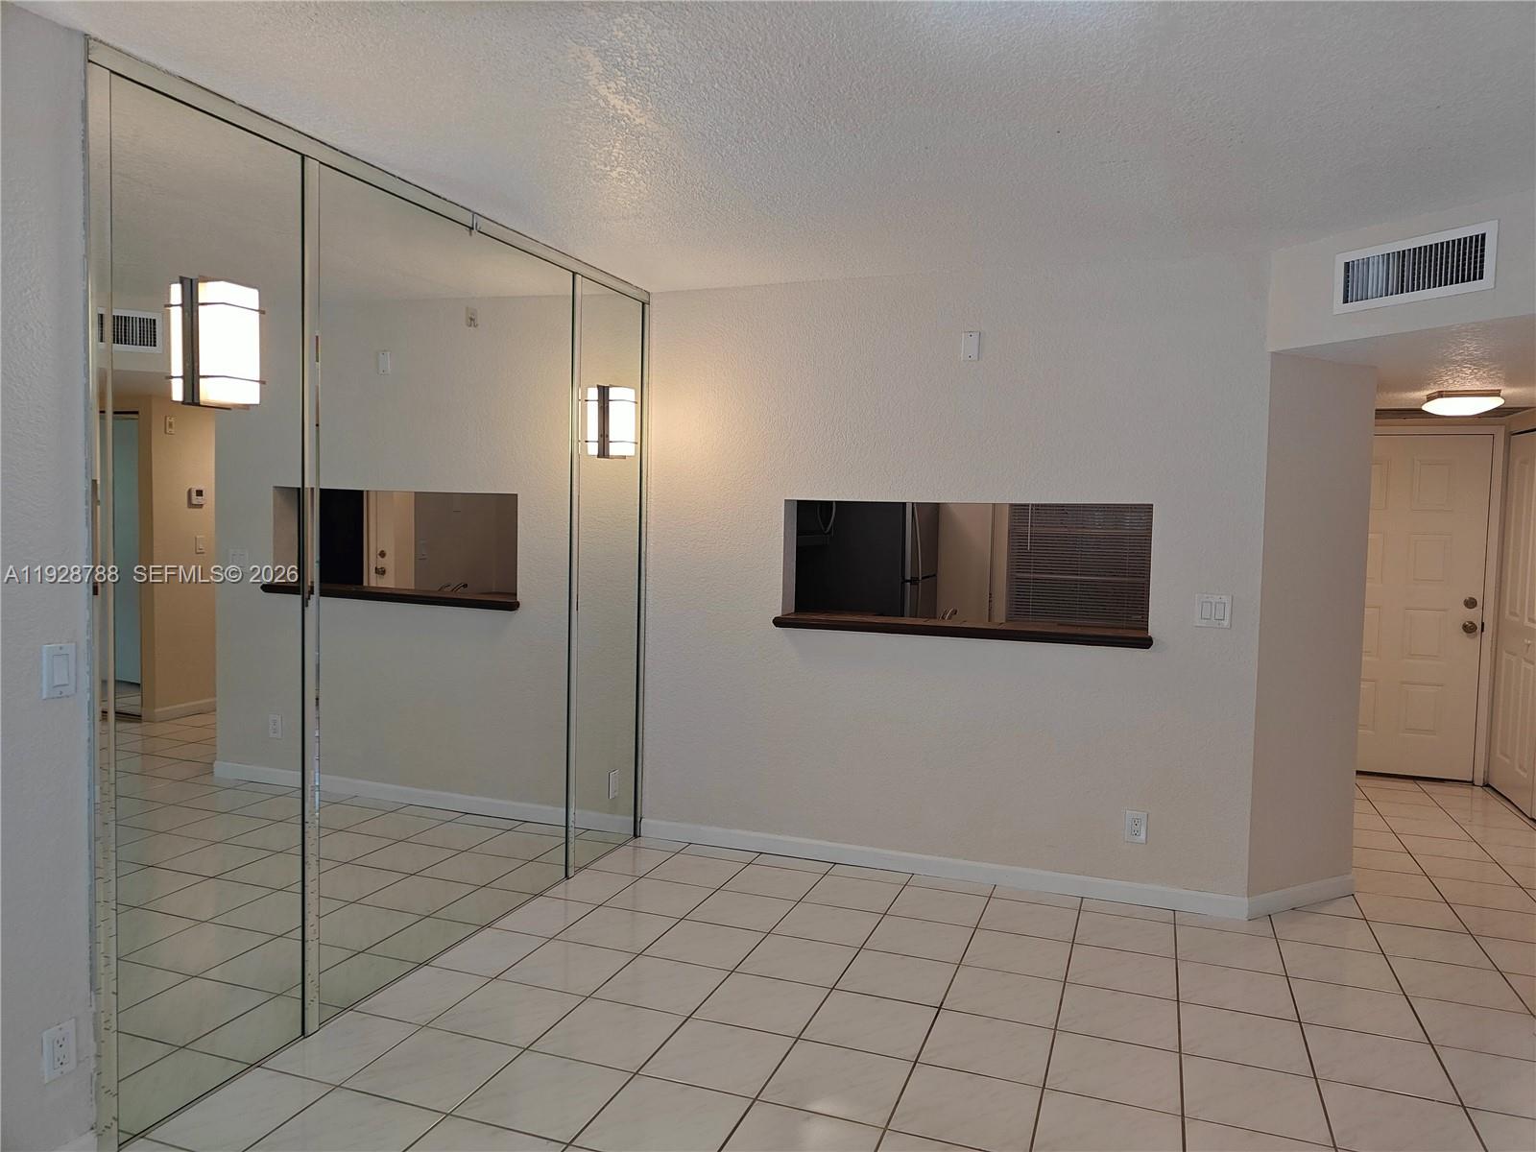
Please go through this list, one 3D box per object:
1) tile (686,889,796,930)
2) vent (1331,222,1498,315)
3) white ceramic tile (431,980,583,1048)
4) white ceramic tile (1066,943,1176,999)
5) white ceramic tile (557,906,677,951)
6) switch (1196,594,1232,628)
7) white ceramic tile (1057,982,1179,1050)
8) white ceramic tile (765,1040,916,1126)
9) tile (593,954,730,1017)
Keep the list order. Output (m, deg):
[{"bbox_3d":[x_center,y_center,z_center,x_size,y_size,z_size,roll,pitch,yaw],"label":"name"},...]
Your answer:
[{"bbox_3d":[-0.096,1.252,3.972,0.326,0.010,0.326,2,4,20],"label":"tile"},{"bbox_3d":[2.034,-0.968,3.374,0.025,0.201,0.519,-1,4,-26],"label":"vent"},{"bbox_3d":[-0.760,1.282,3.126,0.329,0.009,0.329,2,4,20],"label":"white ceramic tile"},{"bbox_3d":[1.164,1.297,3.492,0.331,0.010,0.331,2,4,20],"label":"white ceramic tile"},{"bbox_3d":[-0.529,1.254,3.772,0.326,0.010,0.326,2,4,20],"label":"white ceramic tile"},{"bbox_3d":[1.669,0.132,3.989,0.124,0.122,0.009,2,4,19],"label":"switch"},{"bbox_3d":[1.049,1.316,3.175,0.331,0.010,0.331,2,4,20],"label":"white ceramic tile"},{"bbox_3d":[0.185,1.322,2.779,0.331,0.010,0.331,2,4,20],"label":"white ceramic tile"},{"bbox_3d":[-0.329,1.284,3.340,0.326,0.010,0.326,2,4,20],"label":"tile"}]

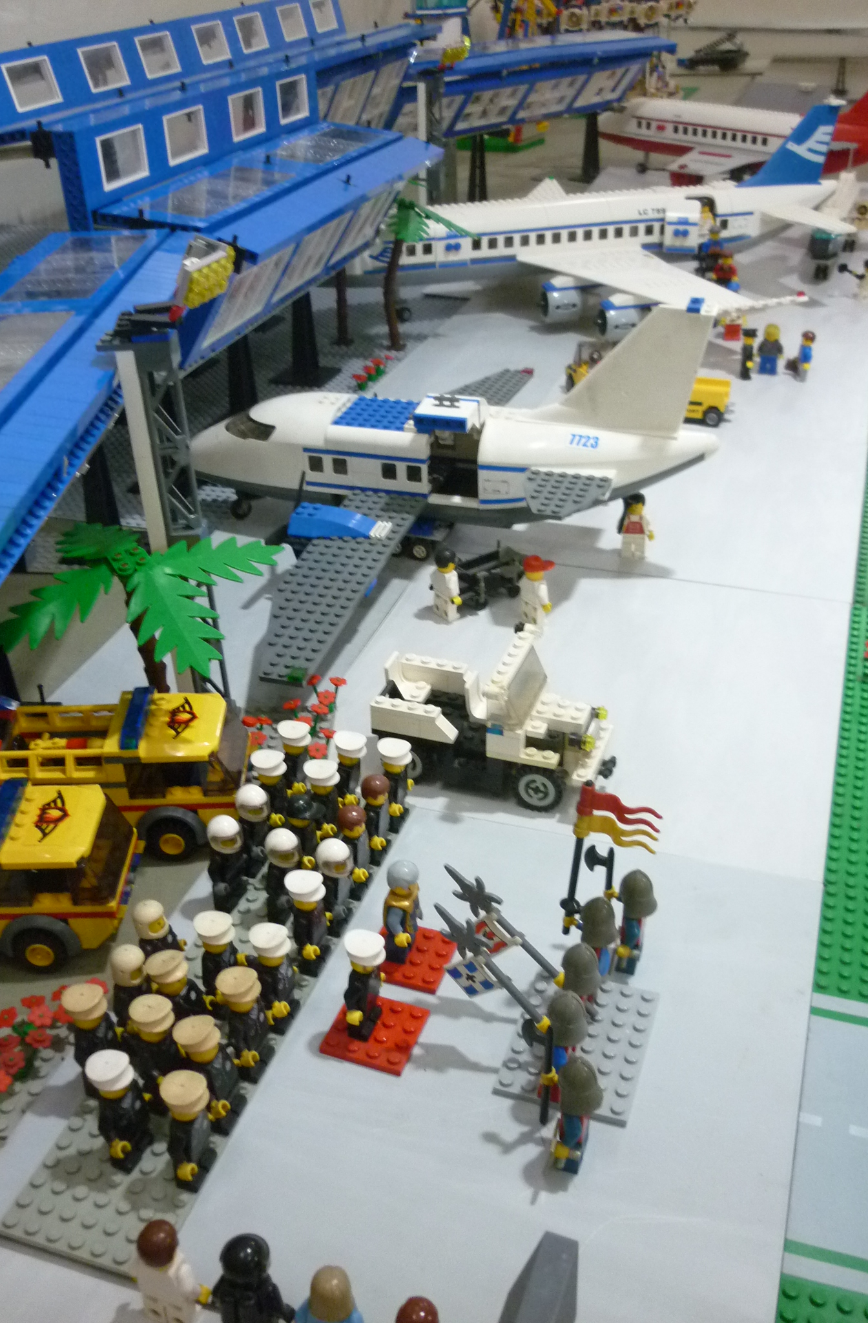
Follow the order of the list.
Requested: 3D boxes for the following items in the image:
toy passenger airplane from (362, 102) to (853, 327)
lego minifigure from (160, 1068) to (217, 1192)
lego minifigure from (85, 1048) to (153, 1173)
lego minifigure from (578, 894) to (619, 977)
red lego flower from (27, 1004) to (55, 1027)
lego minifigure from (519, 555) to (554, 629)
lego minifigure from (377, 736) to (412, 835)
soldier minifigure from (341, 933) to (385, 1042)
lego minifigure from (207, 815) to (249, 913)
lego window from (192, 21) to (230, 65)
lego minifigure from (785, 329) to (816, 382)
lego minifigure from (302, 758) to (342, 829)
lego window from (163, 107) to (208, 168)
[{"bbox_3d":[0.143,-0.430,1.216,0.562,0.181,0.510,-10,33,-15],"label":"toy passenger airplane"},{"bbox_3d":[-0.079,0.152,0.412,0.016,0.043,0.024,10,33,16],"label":"lego minifigure"},{"bbox_3d":[-0.103,0.148,0.418,0.018,0.043,0.025,10,33,15],"label":"lego minifigure"},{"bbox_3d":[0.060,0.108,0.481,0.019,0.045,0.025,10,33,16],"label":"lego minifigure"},{"bbox_3d":[-0.144,0.130,0.463,0.010,0.004,0.010,-1,32,0],"label":"red lego flower"},{"bbox_3d":[0.058,-0.042,0.729,0.017,0.042,0.024,-22,38,-31],"label":"lego minifigure"},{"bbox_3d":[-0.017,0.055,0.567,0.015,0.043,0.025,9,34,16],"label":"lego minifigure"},{"bbox_3d":[-0.024,0.118,0.462,0.016,0.043,0.025,9,33,17],"label":"soldier minifigure"},{"bbox_3d":[-0.086,0.083,0.523,0.015,0.042,0.025,9,33,17],"label":"lego minifigure"},{"bbox_3d":[-0.199,-0.546,1.115,0.008,0.032,0.048,-4,28,28],"label":"lego window"},{"bbox_3d":[0.312,-0.260,1.069,0.020,0.043,0.024,4,32,9],"label":"lego minifigure"},{"bbox_3d":[-0.047,0.064,0.557,0.018,0.043,0.025,10,33,16],"label":"lego minifigure"},{"bbox_3d":[-0.183,-0.383,0.918,0.009,0.033,0.058,10,33,16],"label":"lego window"}]

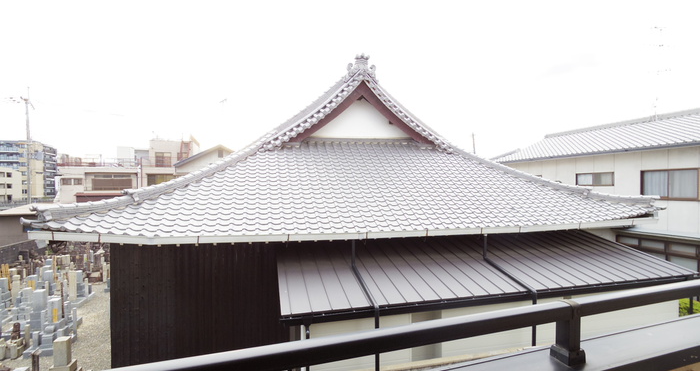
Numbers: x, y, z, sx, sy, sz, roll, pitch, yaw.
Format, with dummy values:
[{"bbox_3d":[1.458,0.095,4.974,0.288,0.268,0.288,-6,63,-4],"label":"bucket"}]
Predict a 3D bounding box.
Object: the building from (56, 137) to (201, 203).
[{"bbox_3d":[-28.568,-0.995,47.915,15.800,10.200,10.000,0,1,-10],"label":"building"}]

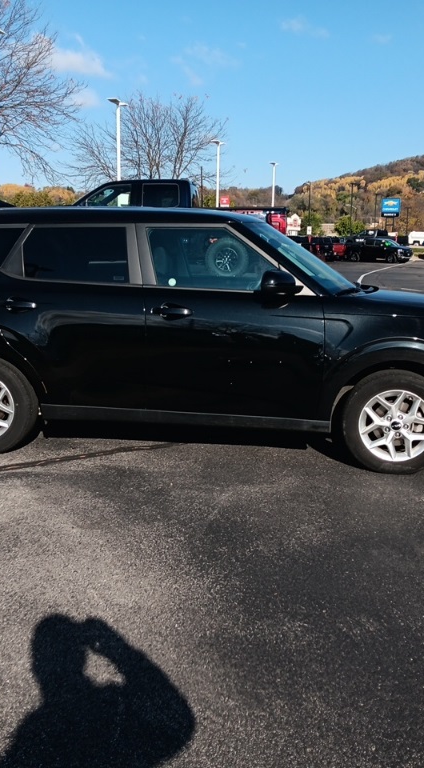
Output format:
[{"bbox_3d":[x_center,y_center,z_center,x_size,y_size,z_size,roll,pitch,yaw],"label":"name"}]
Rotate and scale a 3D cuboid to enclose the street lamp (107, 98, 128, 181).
[{"bbox_3d":[-4.794,-10.313,39.947,0.400,8.300,2.050,5,11,21],"label":"street lamp"}]

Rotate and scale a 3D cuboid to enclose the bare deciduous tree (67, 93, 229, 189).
[{"bbox_3d":[-3.992,-12.790,47.945,10.020,10.230,9.520,1,11,0],"label":"bare deciduous tree"}]

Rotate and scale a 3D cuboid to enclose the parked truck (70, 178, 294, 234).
[{"bbox_3d":[-1.253,-3.285,16.496,5.900,2.000,2.120,2,11,6],"label":"parked truck"}]

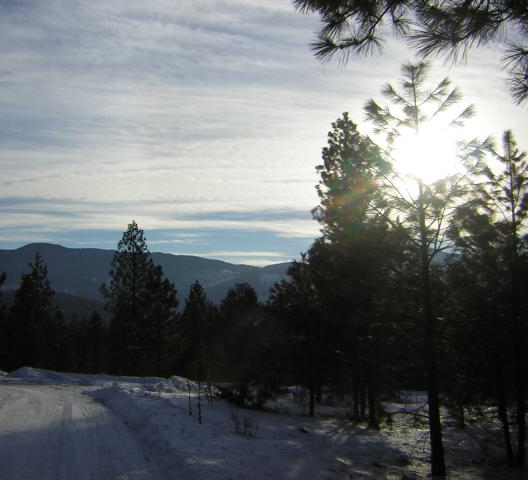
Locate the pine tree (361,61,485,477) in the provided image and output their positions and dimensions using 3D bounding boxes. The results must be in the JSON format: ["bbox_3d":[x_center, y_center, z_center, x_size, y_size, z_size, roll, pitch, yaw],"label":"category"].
[{"bbox_3d":[2.146,0.258,9.010,1.680,5.660,1.630,-1,-8,0],"label":"pine tree"}]

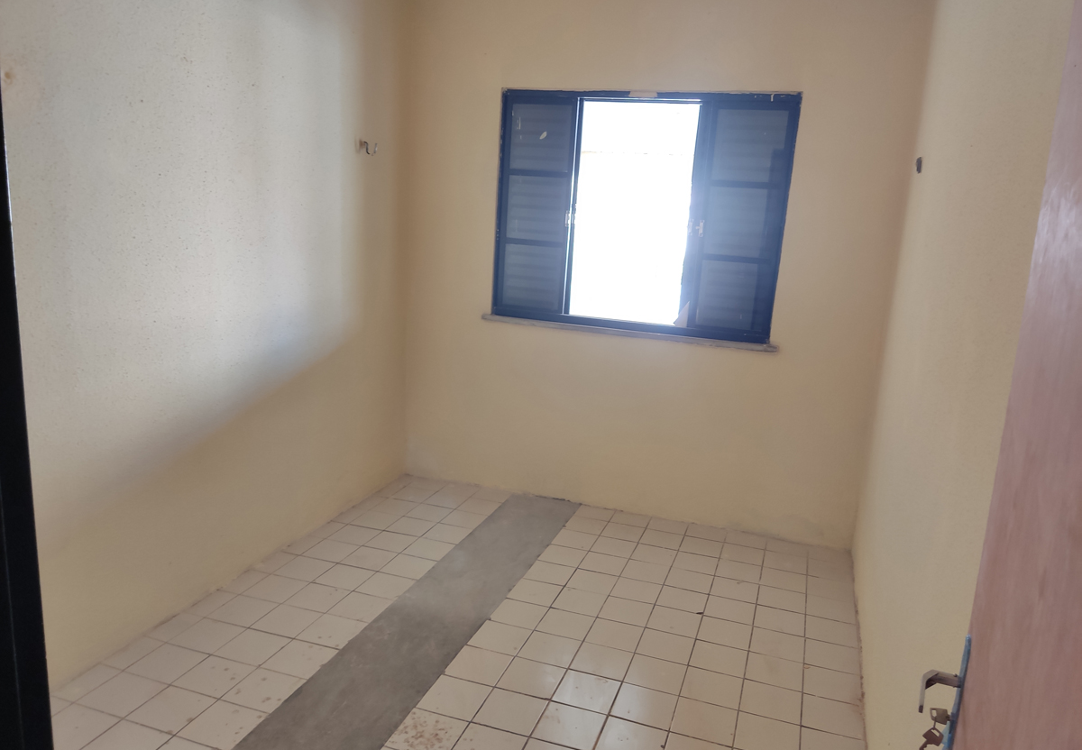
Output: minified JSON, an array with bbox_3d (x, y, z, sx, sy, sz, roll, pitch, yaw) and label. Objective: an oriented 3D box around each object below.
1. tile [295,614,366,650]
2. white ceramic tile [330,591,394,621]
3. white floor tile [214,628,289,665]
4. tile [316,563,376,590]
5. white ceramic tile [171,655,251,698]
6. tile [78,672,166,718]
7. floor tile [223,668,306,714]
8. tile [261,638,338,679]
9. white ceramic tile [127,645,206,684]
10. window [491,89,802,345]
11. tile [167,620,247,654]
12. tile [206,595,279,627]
[{"bbox_3d":[-0.799,0.989,3.004,0.200,0.010,0.200,7,13,18],"label":"tile"},{"bbox_3d":[-0.737,0.953,3.200,0.200,0.009,0.200,7,13,18],"label":"white ceramic tile"},{"bbox_3d":[-1.059,1.006,2.879,0.200,0.010,0.200,7,13,18],"label":"white floor tile"},{"bbox_3d":[-0.858,0.892,3.434,0.200,0.010,0.200,7,13,18],"label":"tile"},{"bbox_3d":[-1.124,1.046,2.699,0.200,0.009,0.200,7,13,18],"label":"white ceramic tile"},{"bbox_3d":[-1.382,1.060,2.584,0.200,0.009,0.200,7,13,18],"label":"tile"},{"bbox_3d":[-0.933,1.065,2.634,0.200,0.010,0.200,7,13,18],"label":"floor tile"},{"bbox_3d":[-0.868,1.029,2.823,0.200,0.009,0.200,7,13,18],"label":"tile"},{"bbox_3d":[-1.311,1.018,2.753,0.200,0.010,0.200,7,13,18],"label":"white ceramic tile"},{"bbox_3d":[0.484,-0.831,4.021,1.506,1.192,0.100,7,13,18],"label":"window"},{"bbox_3d":[-1.247,0.981,2.936,0.200,0.010,0.200,7,13,18],"label":"tile"},{"bbox_3d":[-1.183,0.944,3.120,0.200,0.010,0.200,7,13,18],"label":"tile"}]

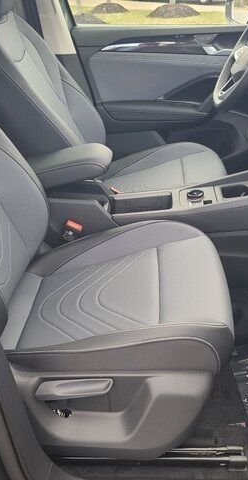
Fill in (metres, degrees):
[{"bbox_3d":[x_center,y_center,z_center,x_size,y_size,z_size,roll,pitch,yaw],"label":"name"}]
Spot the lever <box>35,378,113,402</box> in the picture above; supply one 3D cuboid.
[{"bbox_3d":[-0.107,0.334,1.018,0.167,0.038,0.040,-3,30,3],"label":"lever"}]

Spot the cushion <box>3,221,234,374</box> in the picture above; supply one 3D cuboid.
[{"bbox_3d":[0.016,0.129,1.219,0.520,0.170,0.510,-3,30,3],"label":"cushion"}]

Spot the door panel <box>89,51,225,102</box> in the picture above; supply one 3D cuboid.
[{"bbox_3d":[0.170,-0.688,1.947,0.585,0.210,0.060,1,31,1],"label":"door panel"}]

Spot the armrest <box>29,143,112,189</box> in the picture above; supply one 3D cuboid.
[{"bbox_3d":[-0.170,-0.233,1.399,0.295,0.090,0.180,-2,30,3],"label":"armrest"}]

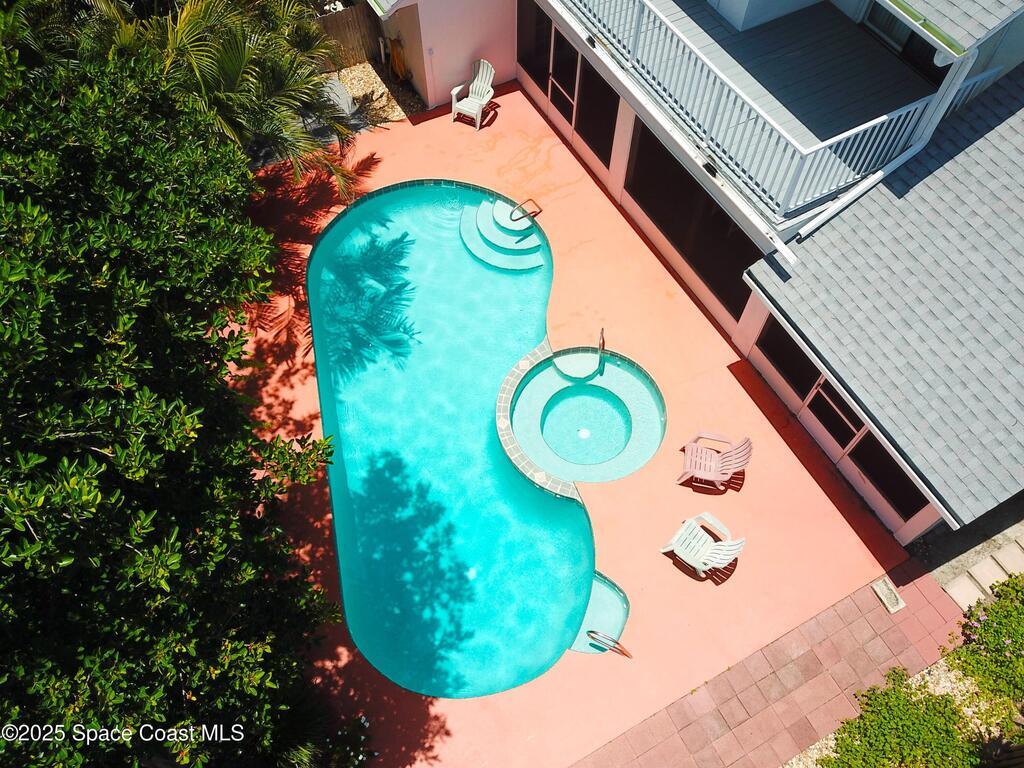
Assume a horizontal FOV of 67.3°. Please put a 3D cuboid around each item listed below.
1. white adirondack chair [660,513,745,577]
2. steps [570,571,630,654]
[{"bbox_3d":[2.637,2.211,10.573,0.860,0.930,0.770,36,66,19],"label":"white adirondack chair"},{"bbox_3d":[1.275,3.280,10.691,0.660,0.400,1.140,18,61,10],"label":"steps"}]

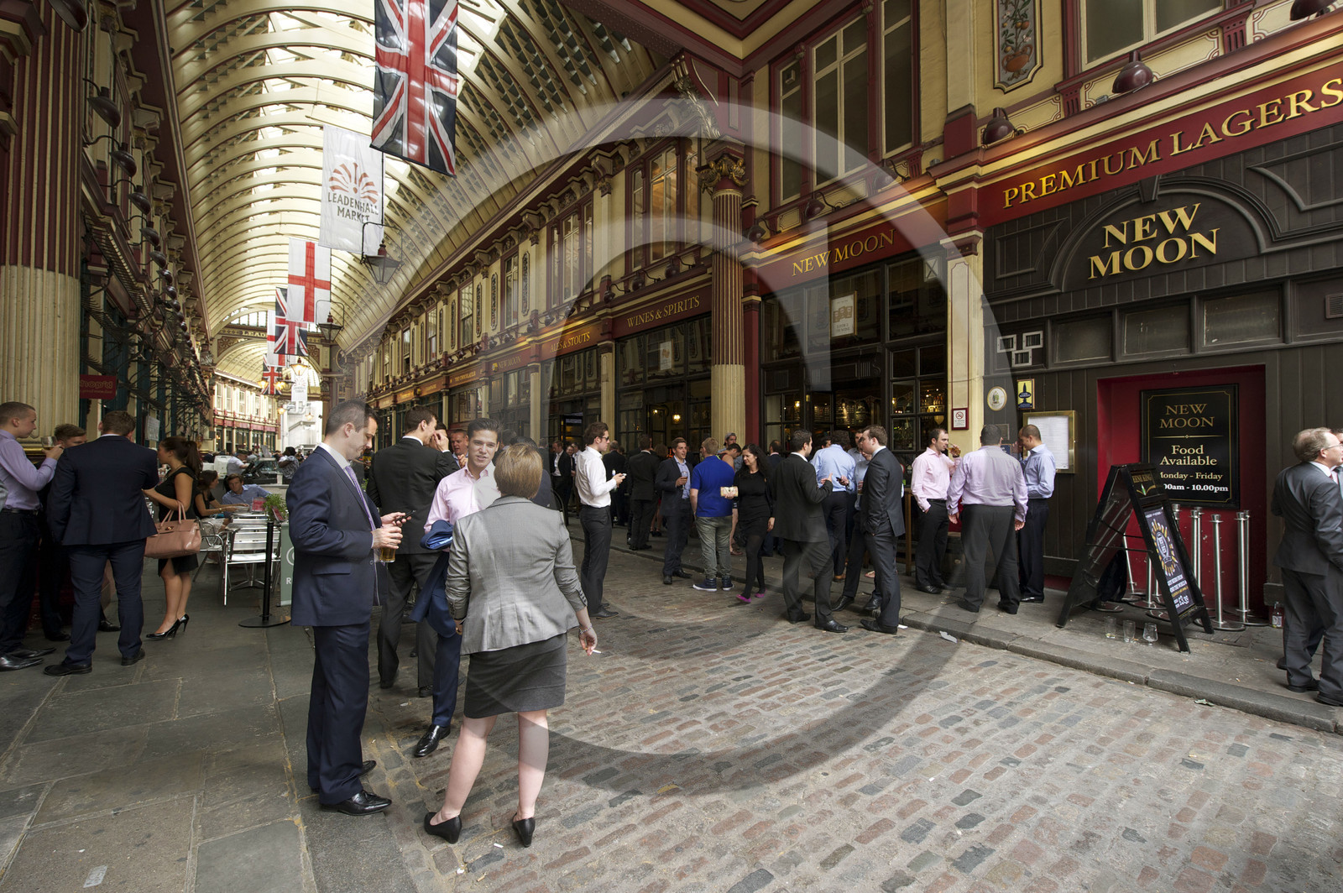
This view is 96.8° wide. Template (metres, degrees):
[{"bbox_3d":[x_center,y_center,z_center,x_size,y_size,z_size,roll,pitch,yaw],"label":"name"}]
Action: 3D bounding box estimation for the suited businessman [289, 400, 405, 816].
[{"bbox_3d":[-1.480,0.684,2.718,0.520,1.784,0.500,0,-1,-13],"label":"suited businessman"}]

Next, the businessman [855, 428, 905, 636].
[{"bbox_3d":[1.883,0.725,5.337,0.500,1.823,0.430,1,-2,-41],"label":"businessman"}]

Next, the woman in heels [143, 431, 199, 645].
[{"bbox_3d":[-4.323,0.768,5.166,0.420,1.690,0.430,1,-1,-15],"label":"woman in heels"}]

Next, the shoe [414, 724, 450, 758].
[{"bbox_3d":[-1.258,1.529,3.139,0.105,0.115,0.280,0,-1,18],"label":"shoe"}]

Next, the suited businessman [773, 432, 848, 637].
[{"bbox_3d":[1.247,0.743,5.429,0.580,1.788,0.500,1,-1,-29],"label":"suited businessman"}]

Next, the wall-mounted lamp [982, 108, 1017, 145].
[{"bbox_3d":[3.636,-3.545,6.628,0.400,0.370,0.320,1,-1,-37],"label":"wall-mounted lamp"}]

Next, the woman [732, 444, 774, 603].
[{"bbox_3d":[0.890,0.819,6.525,0.470,1.682,0.420,-1,-2,37],"label":"woman"}]

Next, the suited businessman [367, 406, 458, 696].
[{"bbox_3d":[-1.716,0.666,3.939,0.580,1.854,0.480,0,-1,6],"label":"suited businessman"}]

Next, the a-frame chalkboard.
[{"bbox_3d":[3.965,0.858,5.102,0.830,1.420,0.880,1,-1,-37],"label":"a-frame chalkboard"}]

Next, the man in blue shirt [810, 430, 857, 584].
[{"bbox_3d":[2.024,0.695,7.398,0.500,1.778,0.450,0,-1,20],"label":"man in blue shirt"}]

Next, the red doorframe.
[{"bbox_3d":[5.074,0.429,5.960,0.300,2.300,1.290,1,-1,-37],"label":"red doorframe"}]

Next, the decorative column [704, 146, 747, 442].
[{"bbox_3d":[0.960,-1.742,10.164,0.680,6.767,0.680,0,-1,0],"label":"decorative column"}]

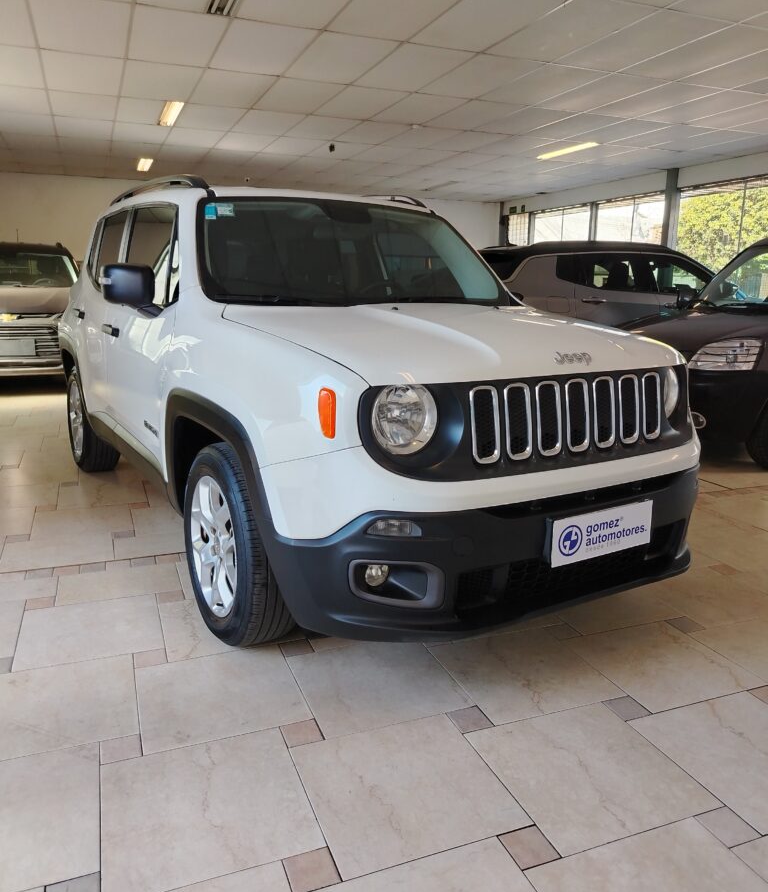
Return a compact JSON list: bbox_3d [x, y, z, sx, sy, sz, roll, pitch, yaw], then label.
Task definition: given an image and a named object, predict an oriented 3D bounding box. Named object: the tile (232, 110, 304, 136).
[{"bbox_3d":[-1.250,-3.489,7.665,0.605,0.022,1.206,-5,14,-21],"label":"tile"}]

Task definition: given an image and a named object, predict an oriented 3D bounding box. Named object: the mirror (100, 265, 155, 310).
[{"bbox_3d":[-0.948,-0.599,2.661,0.195,0.165,0.125,-7,15,-31],"label":"mirror"}]

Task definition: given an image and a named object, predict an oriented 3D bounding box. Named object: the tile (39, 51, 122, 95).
[{"bbox_3d":[-2.518,-3.121,5.957,0.605,0.020,1.210,-4,14,-21],"label":"tile"}]

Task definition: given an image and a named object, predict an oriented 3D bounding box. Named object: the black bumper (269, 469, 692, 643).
[{"bbox_3d":[0.512,0.272,2.195,1.760,0.380,0.420,-7,15,-31],"label":"black bumper"}]

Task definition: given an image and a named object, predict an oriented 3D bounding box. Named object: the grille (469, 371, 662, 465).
[{"bbox_3d":[0.563,-0.094,2.081,0.800,0.220,0.080,-7,9,-32],"label":"grille"}]

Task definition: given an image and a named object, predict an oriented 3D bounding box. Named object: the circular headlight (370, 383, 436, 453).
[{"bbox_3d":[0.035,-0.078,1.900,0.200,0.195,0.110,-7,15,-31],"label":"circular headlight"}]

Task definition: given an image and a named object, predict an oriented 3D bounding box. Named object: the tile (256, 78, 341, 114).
[{"bbox_3d":[-0.803,-3.227,6.548,0.602,0.025,1.210,-4,14,-21],"label":"tile"}]

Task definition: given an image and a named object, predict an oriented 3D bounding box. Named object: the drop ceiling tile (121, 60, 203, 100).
[{"bbox_3d":[-1.929,-3.140,6.103,0.602,0.025,1.210,-4,14,-21],"label":"drop ceiling tile"}]

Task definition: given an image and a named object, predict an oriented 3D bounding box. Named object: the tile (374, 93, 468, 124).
[{"bbox_3d":[0.326,-3.336,7.045,0.605,0.020,1.210,-4,14,-21],"label":"tile"}]

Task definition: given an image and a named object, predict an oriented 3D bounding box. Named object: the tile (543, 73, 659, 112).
[{"bbox_3d":[1.915,-3.165,6.380,0.605,0.020,1.210,-4,14,-21],"label":"tile"}]

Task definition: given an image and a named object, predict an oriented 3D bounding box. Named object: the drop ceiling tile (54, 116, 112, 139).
[{"bbox_3d":[-3.398,-3.608,8.098,0.605,0.022,1.206,-5,14,-21],"label":"drop ceiling tile"}]

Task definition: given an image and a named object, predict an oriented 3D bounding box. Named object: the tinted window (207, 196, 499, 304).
[{"bbox_3d":[-0.075,-0.795,2.960,1.420,0.620,0.150,-7,-28,-32],"label":"tinted window"}]

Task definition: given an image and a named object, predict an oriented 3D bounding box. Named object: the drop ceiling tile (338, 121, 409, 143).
[{"bbox_3d":[-0.116,-3.580,8.108,0.605,0.022,1.206,-5,14,-21],"label":"drop ceiling tile"}]

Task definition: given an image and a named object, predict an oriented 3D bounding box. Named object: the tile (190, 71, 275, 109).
[{"bbox_3d":[-1.378,-3.205,6.387,0.605,0.020,1.210,-4,14,-21],"label":"tile"}]

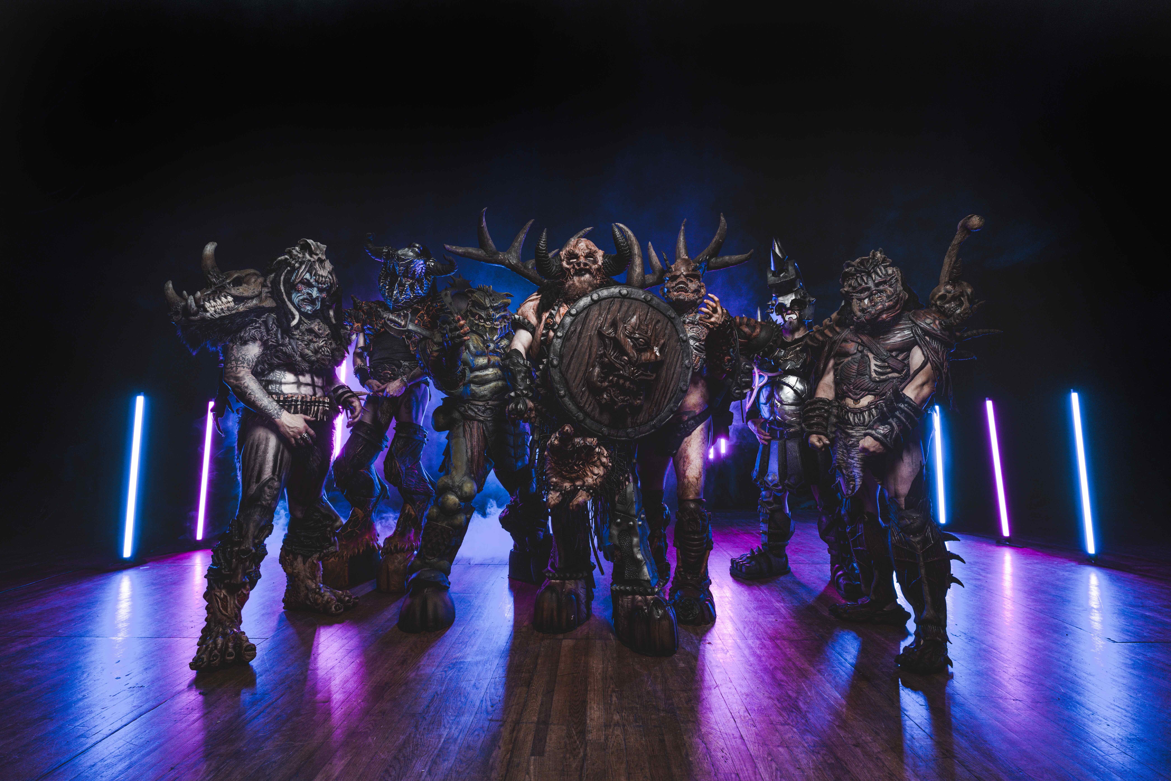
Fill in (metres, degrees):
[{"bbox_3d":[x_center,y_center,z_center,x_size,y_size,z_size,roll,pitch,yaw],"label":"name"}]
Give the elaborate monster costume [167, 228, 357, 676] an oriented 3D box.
[{"bbox_3d":[-1.576,0.192,2.382,0.949,1.925,0.801,3,-7,-27],"label":"elaborate monster costume"}]

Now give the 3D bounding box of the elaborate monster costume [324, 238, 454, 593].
[{"bbox_3d":[-1.229,0.104,3.166,0.707,2.267,0.596,1,-6,-6],"label":"elaborate monster costume"}]

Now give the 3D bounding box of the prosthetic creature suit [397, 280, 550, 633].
[{"bbox_3d":[-0.597,0.305,2.913,0.936,1.813,0.878,2,-6,-14],"label":"prosthetic creature suit"}]

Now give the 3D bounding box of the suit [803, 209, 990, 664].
[{"bbox_3d":[1.530,0.124,2.319,0.824,2.045,0.723,-4,-7,30],"label":"suit"}]

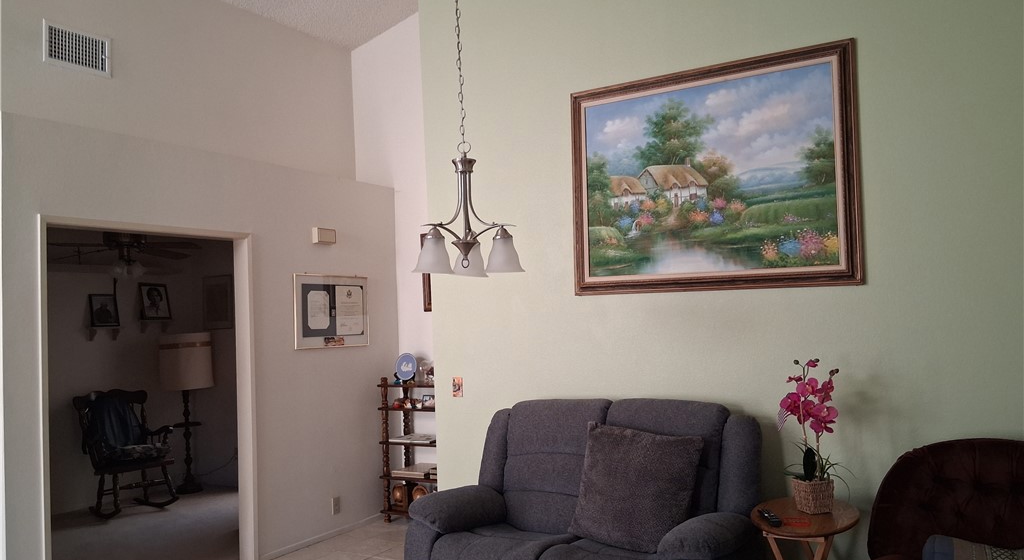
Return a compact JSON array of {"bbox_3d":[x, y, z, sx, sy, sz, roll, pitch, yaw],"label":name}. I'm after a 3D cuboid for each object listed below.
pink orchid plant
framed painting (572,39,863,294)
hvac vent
[{"bbox_3d":[1.250,0.593,3.231,0.235,0.528,0.190,-5,-4,32],"label":"pink orchid plant"},{"bbox_3d":[0.940,-0.490,3.771,1.405,1.090,0.050,-3,-3,32],"label":"framed painting"},{"bbox_3d":[-2.529,-1.350,4.491,0.030,0.242,0.388,-5,-4,32],"label":"hvac vent"}]

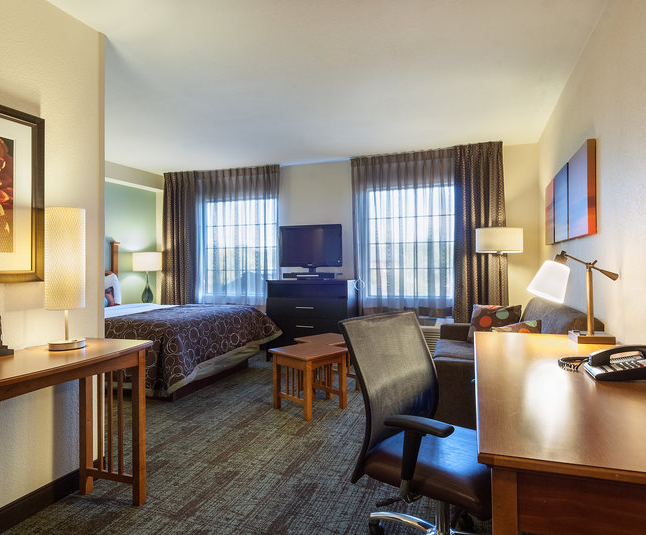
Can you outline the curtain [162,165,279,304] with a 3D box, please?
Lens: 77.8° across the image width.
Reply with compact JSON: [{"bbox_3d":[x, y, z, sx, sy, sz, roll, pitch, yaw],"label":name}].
[{"bbox_3d":[-1.398,-0.388,5.313,1.838,1.793,0.160,0,0,21],"label":"curtain"}]

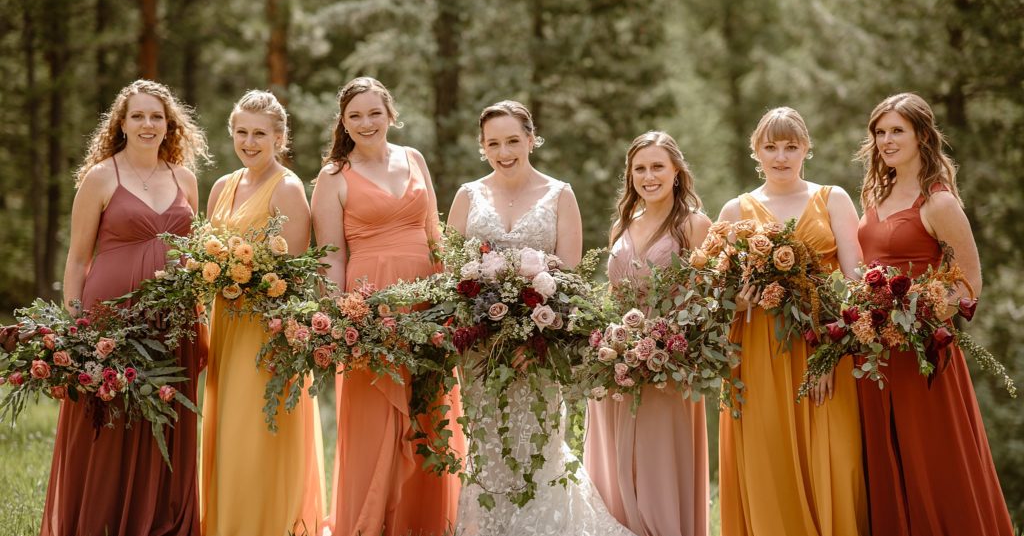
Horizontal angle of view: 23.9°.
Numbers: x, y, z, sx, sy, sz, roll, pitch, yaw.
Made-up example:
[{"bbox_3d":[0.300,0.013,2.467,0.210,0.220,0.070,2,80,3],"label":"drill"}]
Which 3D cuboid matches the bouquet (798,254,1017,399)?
[{"bbox_3d":[1.284,0.184,7.866,0.698,0.452,0.400,0,2,10],"label":"bouquet"}]

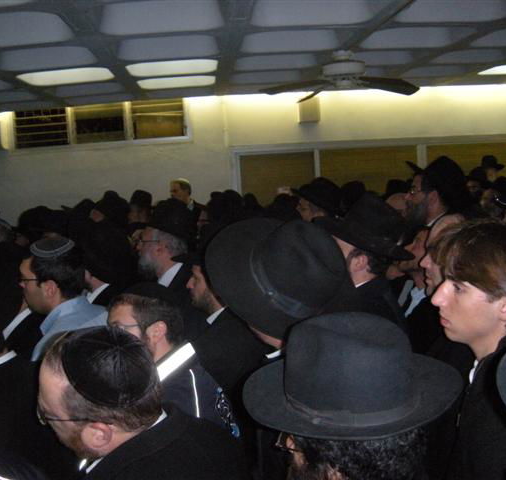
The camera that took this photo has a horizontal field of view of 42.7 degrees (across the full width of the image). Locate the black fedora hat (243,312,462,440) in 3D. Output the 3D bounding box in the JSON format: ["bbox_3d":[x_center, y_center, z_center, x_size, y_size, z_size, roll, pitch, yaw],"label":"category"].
[{"bbox_3d":[0.149,0.196,1.030,0.350,0.147,0.315,2,9,38],"label":"black fedora hat"}]

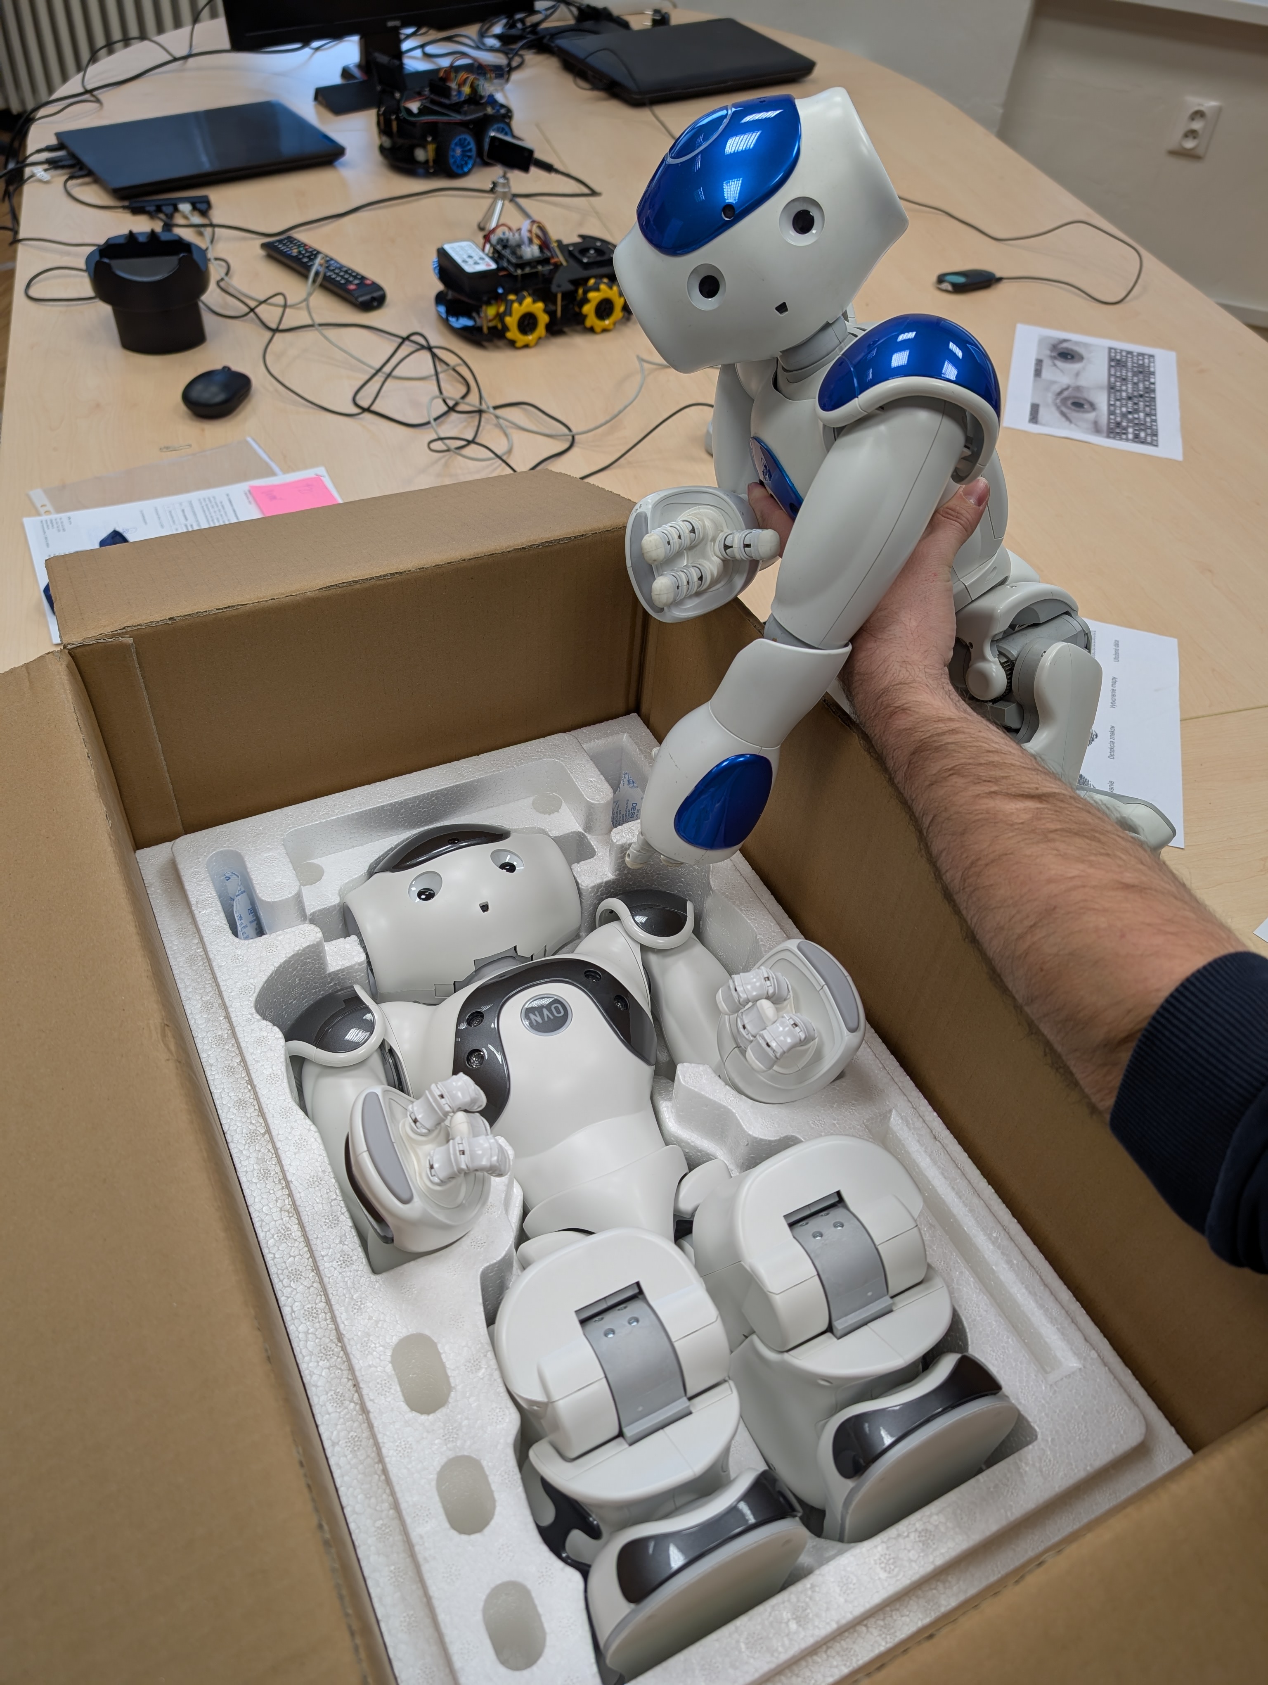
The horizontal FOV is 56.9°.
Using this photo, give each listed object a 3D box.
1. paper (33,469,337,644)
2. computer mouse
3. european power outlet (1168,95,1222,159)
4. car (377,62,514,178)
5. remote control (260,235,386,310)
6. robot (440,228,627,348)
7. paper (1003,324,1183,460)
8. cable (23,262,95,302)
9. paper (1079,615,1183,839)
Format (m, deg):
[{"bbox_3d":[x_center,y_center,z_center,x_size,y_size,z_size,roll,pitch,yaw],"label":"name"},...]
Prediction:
[{"bbox_3d":[-0.422,-0.288,1.136,0.297,0.003,0.210,-17,51,-19],"label":"paper"},{"bbox_3d":[-0.470,-0.510,1.312,0.060,0.035,0.095,23,50,15],"label":"computer mouse"},{"bbox_3d":[1.357,-1.727,2.827,0.086,0.118,0.025,24,50,16],"label":"european power outlet"},{"bbox_3d":[-0.297,-1.143,1.829,0.140,0.140,0.237,30,52,21],"label":"car"},{"bbox_3d":[-0.406,-0.752,1.544,0.208,0.023,0.048,35,54,24],"label":"remote control"},{"bbox_3d":[-0.126,-0.707,1.462,0.248,0.120,0.140,-21,53,-22],"label":"robot"},{"bbox_3d":[0.587,-0.580,1.488,0.210,0.003,0.297,14,48,8],"label":"paper"},{"bbox_3d":[-0.720,-0.708,1.483,0.093,0.012,0.094,-3,48,-8],"label":"cable"},{"bbox_3d":[0.388,-0.123,1.057,0.210,0.003,0.295,15,48,8],"label":"paper"}]

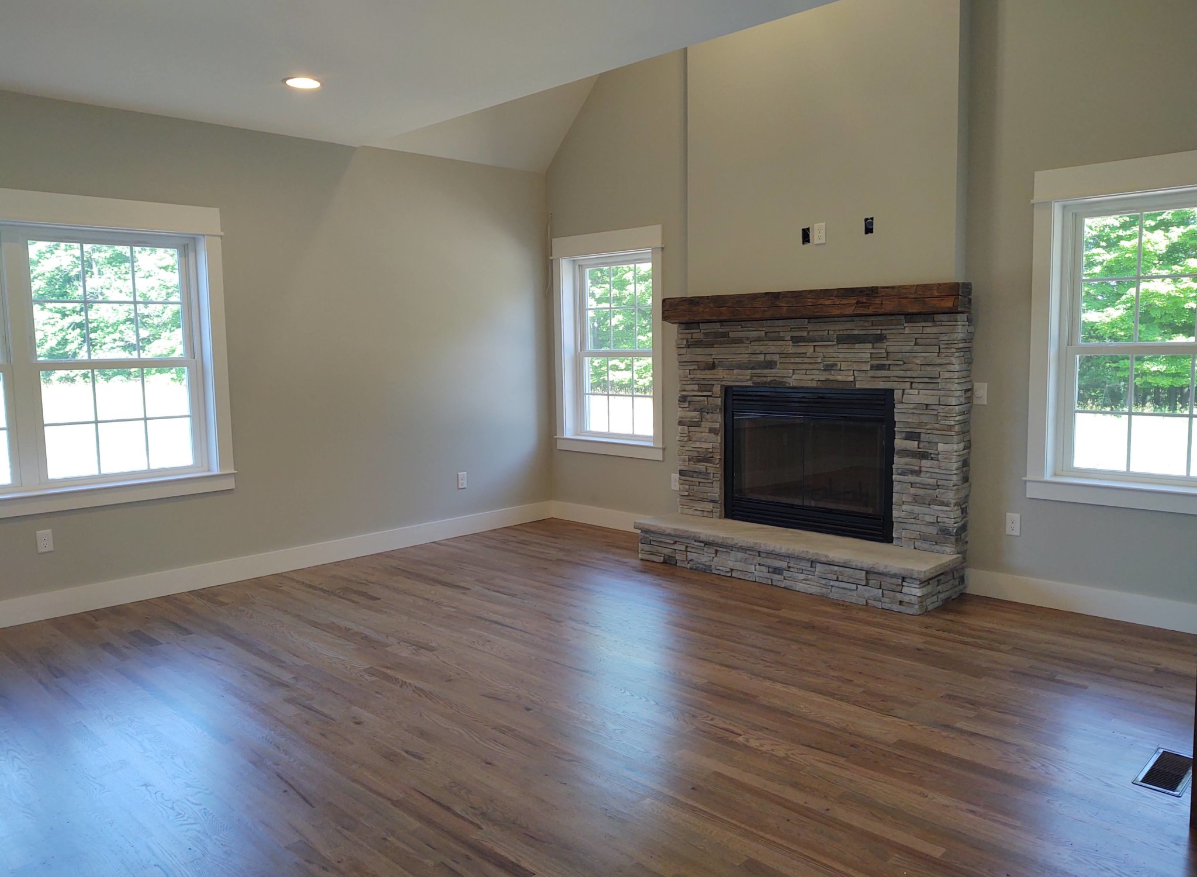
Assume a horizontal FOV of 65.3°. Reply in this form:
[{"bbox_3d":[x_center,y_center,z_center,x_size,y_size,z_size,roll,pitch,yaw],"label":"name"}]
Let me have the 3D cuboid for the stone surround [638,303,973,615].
[{"bbox_3d":[1.157,0.053,5.641,1.984,1.570,0.603,5,8,44],"label":"stone surround"}]

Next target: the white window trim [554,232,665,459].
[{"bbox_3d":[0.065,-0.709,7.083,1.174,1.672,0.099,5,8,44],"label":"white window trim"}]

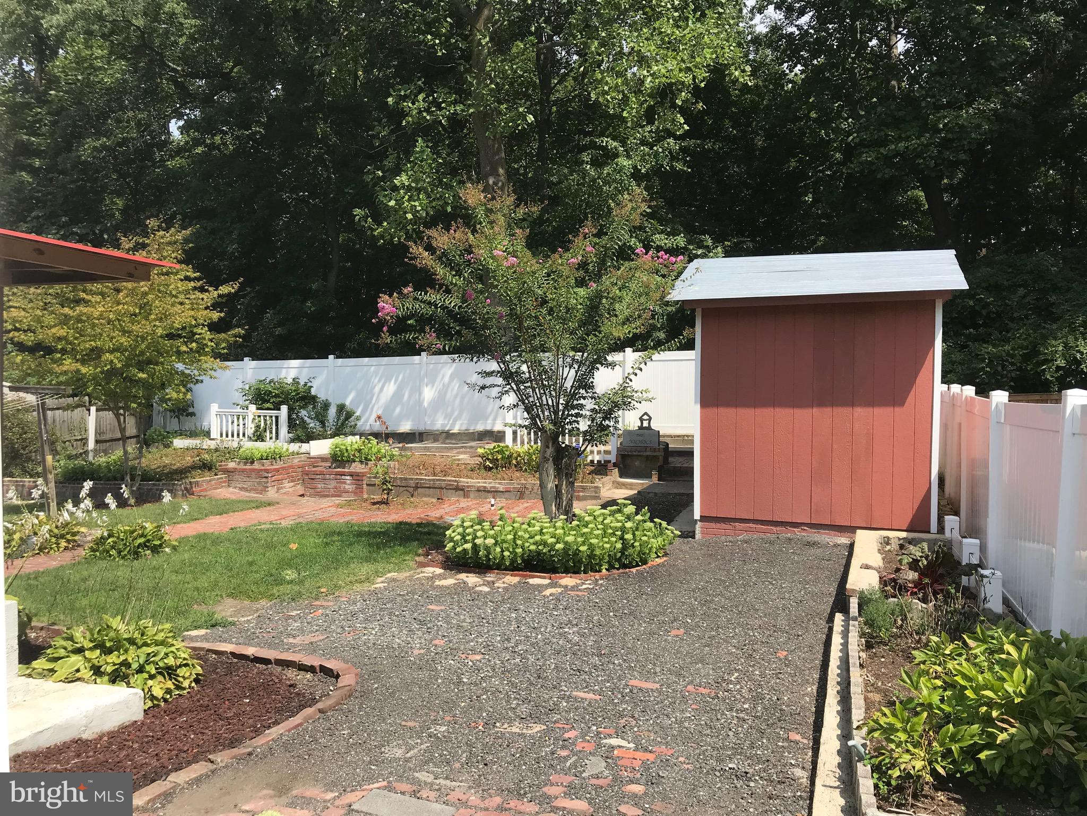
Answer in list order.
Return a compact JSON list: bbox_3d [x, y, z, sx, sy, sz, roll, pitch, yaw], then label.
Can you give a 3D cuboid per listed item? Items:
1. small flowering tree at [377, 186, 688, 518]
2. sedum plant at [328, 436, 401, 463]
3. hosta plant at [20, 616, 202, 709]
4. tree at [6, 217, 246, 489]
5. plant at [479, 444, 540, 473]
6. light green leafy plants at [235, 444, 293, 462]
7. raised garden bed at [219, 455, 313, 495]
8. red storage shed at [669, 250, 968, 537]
[{"bbox_3d":[-0.078,-0.398,9.450,3.400,3.950,3.100,0,2,0],"label":"small flowering tree"},{"bbox_3d":[-3.054,0.715,14.950,1.120,0.480,0.850,1,2,18],"label":"sedum plant"},{"bbox_3d":[-2.598,1.462,5.300,1.050,0.420,0.920,0,2,0],"label":"hosta plant"},{"bbox_3d":[-6.530,-0.756,13.700,3.800,4.350,3.600,0,2,0],"label":"tree"},{"bbox_3d":[-0.557,0.736,14.600,1.050,0.500,0.850,0,2,0],"label":"plant"},{"bbox_3d":[-4.820,0.714,15.100,0.950,0.380,0.850,1,2,18],"label":"light green leafy plants"},{"bbox_3d":[-4.761,1.117,15.285,1.020,0.580,1.450,1,2,18],"label":"raised garden bed"},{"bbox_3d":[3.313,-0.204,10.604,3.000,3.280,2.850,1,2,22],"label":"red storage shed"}]

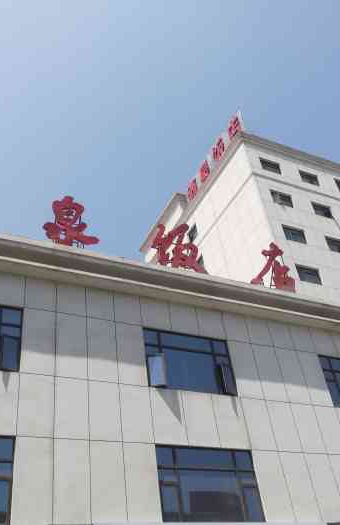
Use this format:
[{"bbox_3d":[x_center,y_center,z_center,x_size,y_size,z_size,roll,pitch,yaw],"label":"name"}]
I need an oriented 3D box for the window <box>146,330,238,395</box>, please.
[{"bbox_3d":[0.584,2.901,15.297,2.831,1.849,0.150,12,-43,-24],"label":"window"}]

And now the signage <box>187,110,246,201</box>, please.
[{"bbox_3d":[3.360,-8.274,42.718,0.350,1.976,8.509,12,-43,-24],"label":"signage"}]

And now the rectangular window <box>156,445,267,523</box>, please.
[{"bbox_3d":[1.006,5.564,13.179,2.855,1.825,0.150,12,-43,-24],"label":"rectangular window"}]

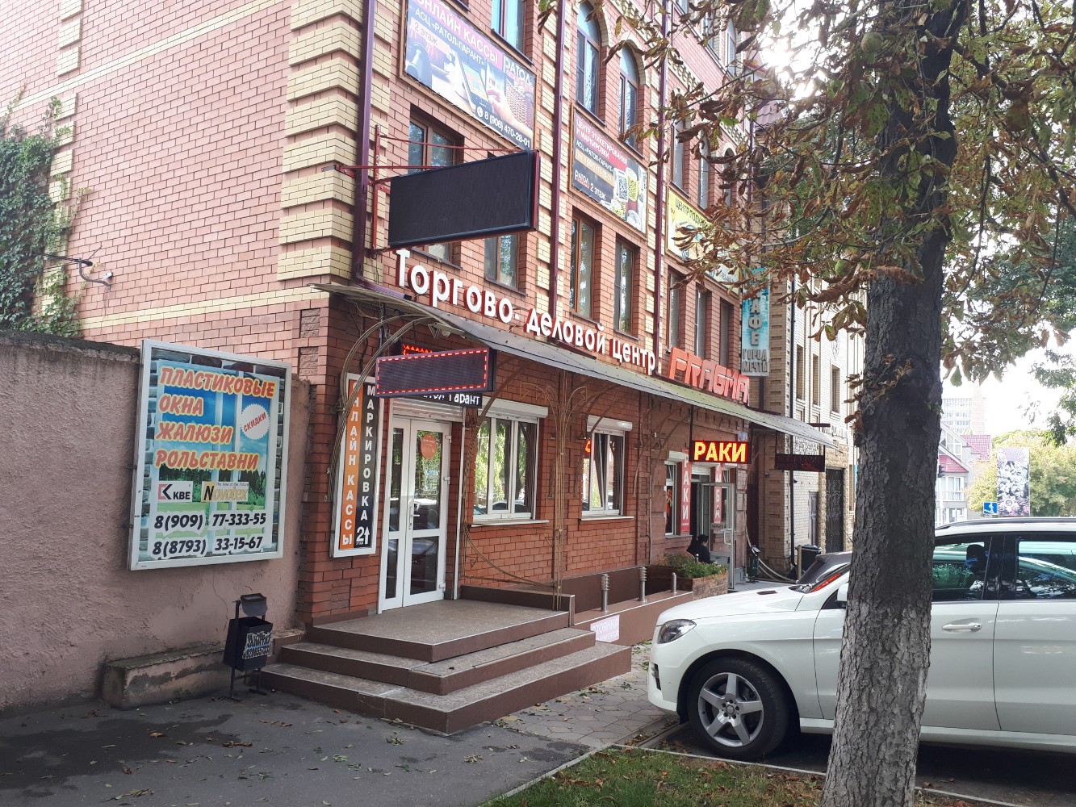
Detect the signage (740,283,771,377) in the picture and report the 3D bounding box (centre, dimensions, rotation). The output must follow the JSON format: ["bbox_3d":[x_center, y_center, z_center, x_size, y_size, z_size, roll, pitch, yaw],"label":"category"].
[{"bbox_3d":[5.060,-1.839,19.501,0.660,2.500,0.150,-2,-7,31],"label":"signage"}]

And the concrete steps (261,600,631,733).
[{"bbox_3d":[-0.878,2.522,8.490,2.530,0.520,3.380,-2,-7,31],"label":"concrete steps"}]

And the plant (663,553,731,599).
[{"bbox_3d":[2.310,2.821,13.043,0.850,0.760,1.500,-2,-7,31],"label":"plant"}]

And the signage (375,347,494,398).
[{"bbox_3d":[-0.970,-0.270,7.752,1.310,0.380,0.100,-2,-7,31],"label":"signage"}]

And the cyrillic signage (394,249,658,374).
[{"bbox_3d":[0.277,-1.109,12.246,0.100,0.560,7.150,-2,-7,31],"label":"cyrillic signage"}]

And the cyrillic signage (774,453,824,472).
[{"bbox_3d":[5.754,1.297,18.417,1.050,0.365,0.100,-2,-7,31],"label":"cyrillic signage"}]

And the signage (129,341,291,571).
[{"bbox_3d":[-2.937,0.497,7.699,0.070,1.920,1.620,-2,-7,31],"label":"signage"}]

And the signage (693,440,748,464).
[{"bbox_3d":[3.092,0.823,14.152,1.020,0.360,0.100,-2,-7,31],"label":"signage"}]

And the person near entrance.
[{"bbox_3d":[3.237,3.183,16.321,0.750,1.240,0.550,-2,-6,28],"label":"person near entrance"}]

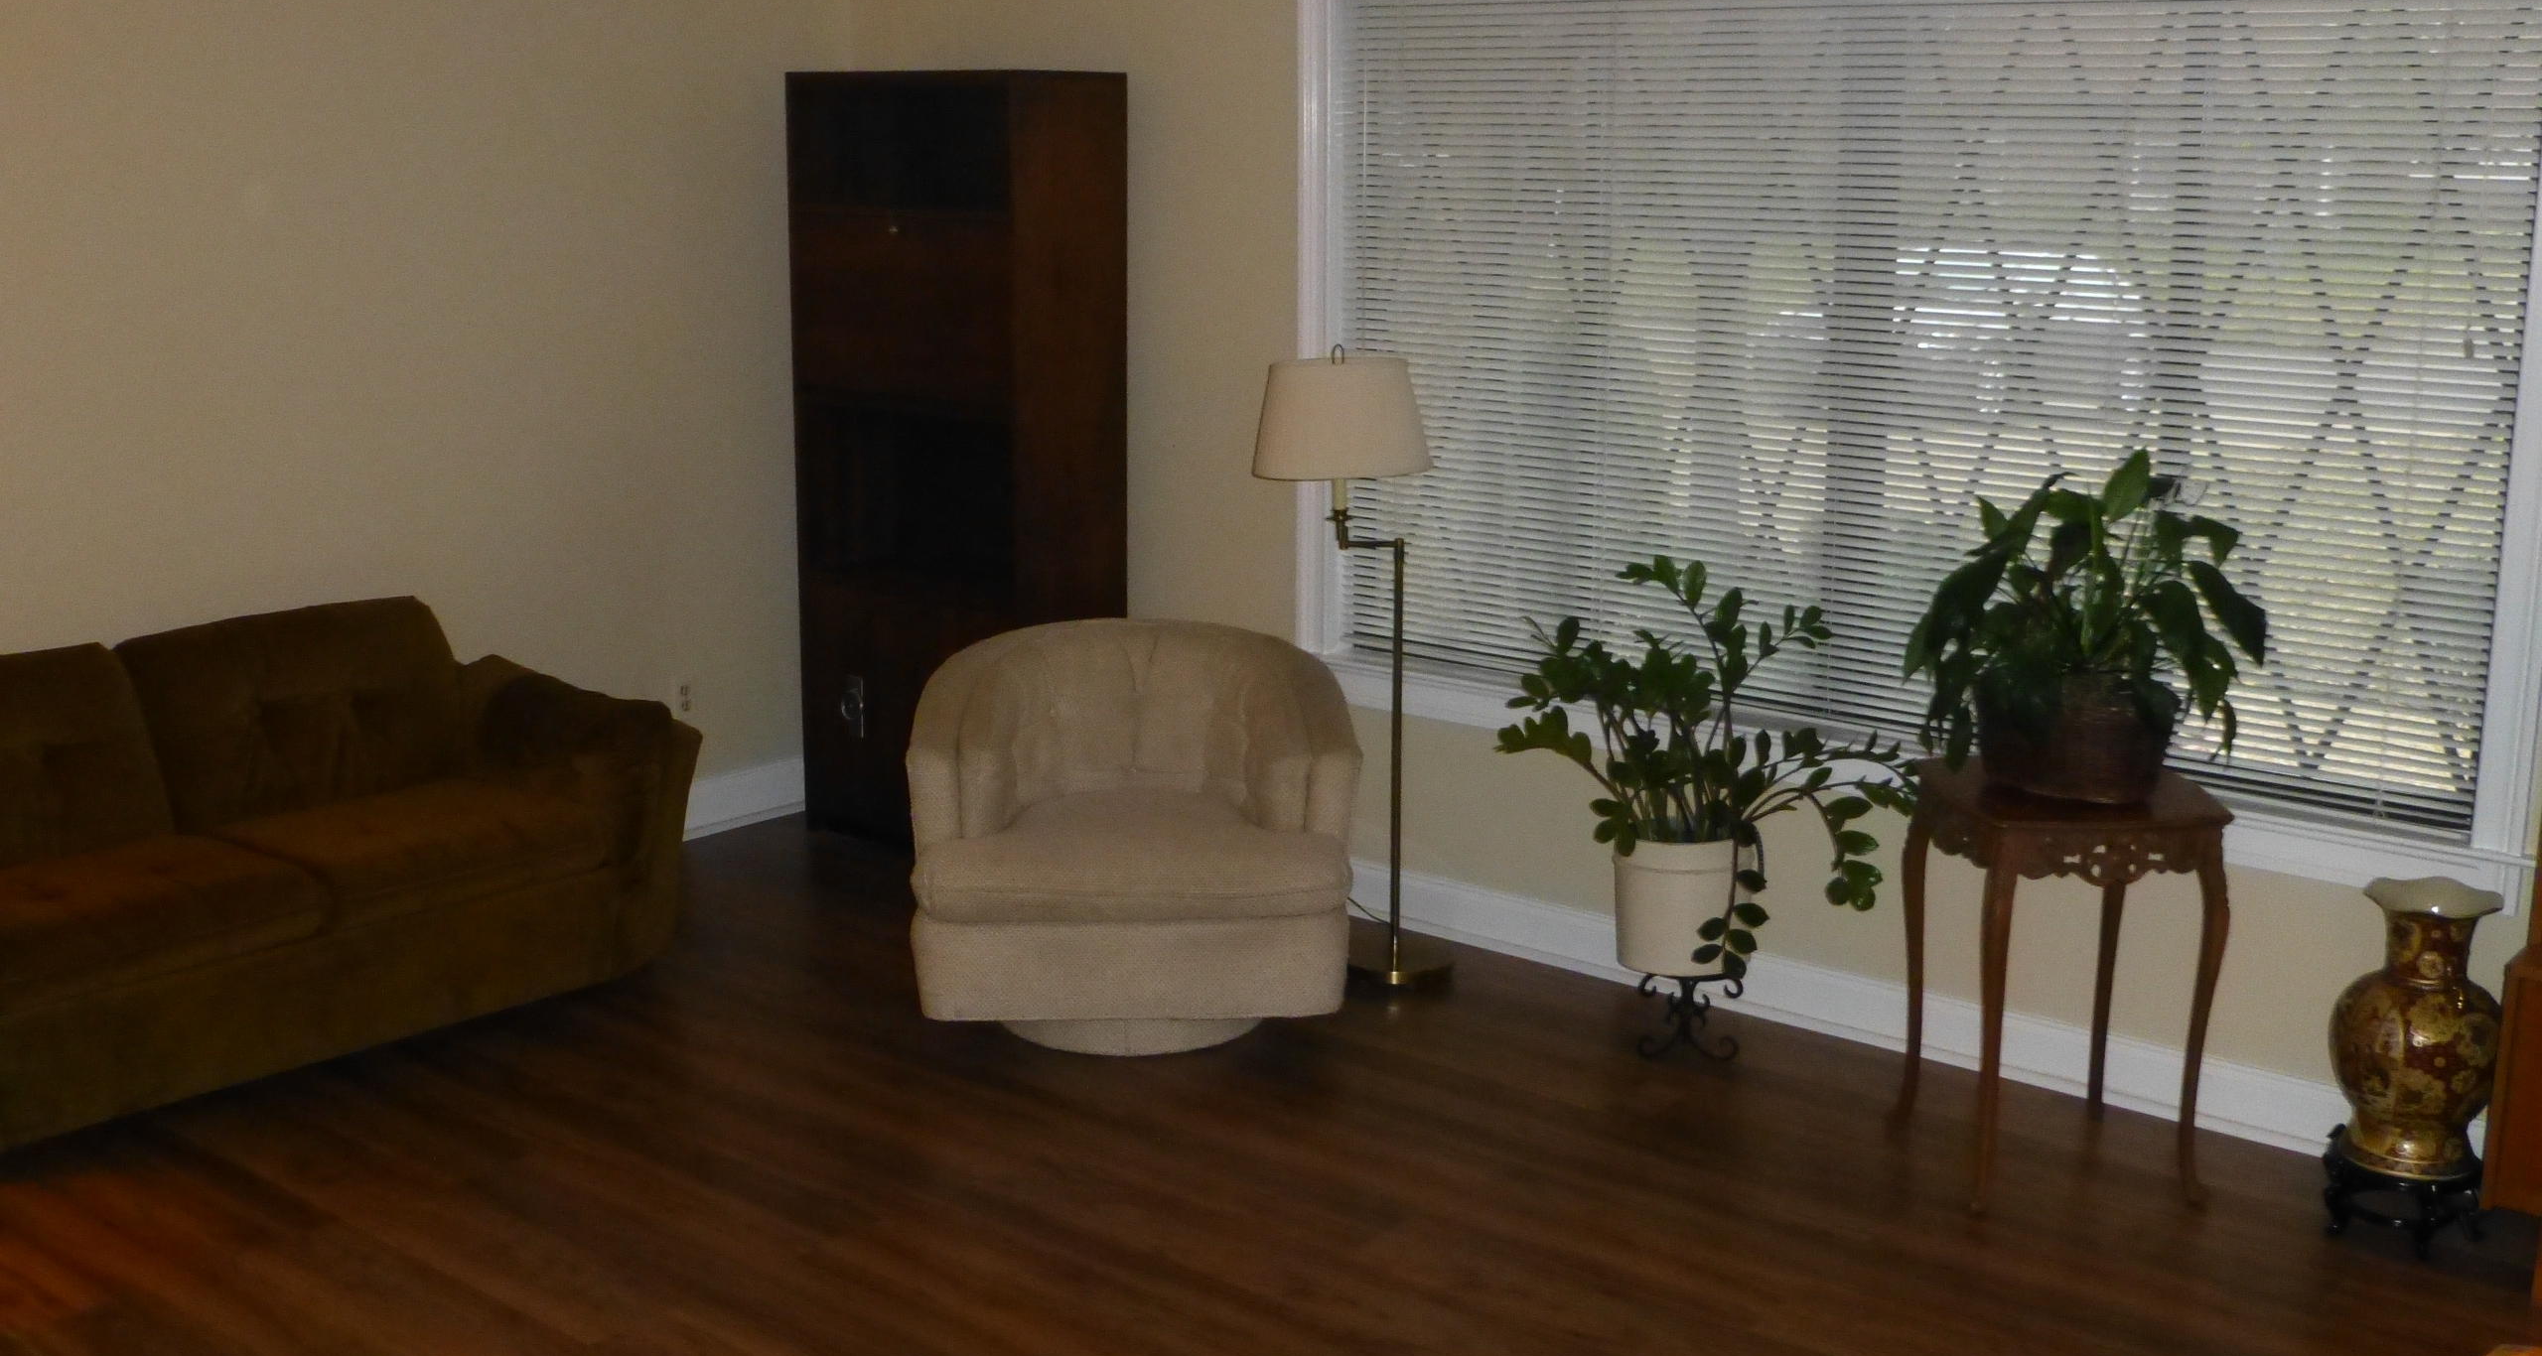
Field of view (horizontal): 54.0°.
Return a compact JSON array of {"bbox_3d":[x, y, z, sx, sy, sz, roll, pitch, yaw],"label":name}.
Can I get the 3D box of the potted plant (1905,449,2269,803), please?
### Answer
[{"bbox_3d":[1.342,-0.098,4.123,0.569,0.565,0.522,4,14,18],"label":"potted plant"}]

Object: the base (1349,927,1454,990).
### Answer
[{"bbox_3d":[0.265,0.602,5.325,0.254,0.026,0.254,1,13,3],"label":"base"}]

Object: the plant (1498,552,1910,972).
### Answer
[{"bbox_3d":[0.814,0.164,4.722,0.779,0.774,0.648,2,13,10],"label":"plant"}]

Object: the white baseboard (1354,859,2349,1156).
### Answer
[{"bbox_3d":[1.004,0.620,5.004,2.430,0.139,0.025,10,17,38],"label":"white baseboard"}]

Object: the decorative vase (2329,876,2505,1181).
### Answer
[{"bbox_3d":[1.845,0.557,4.019,0.257,0.450,0.257,6,14,25],"label":"decorative vase"}]

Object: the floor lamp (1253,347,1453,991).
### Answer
[{"bbox_3d":[0.179,-0.027,5.184,0.427,1.314,0.360,1,13,3],"label":"floor lamp"}]

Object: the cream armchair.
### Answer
[{"bbox_3d":[-0.287,0.306,5.036,0.850,0.731,0.747,-1,13,-3],"label":"cream armchair"}]

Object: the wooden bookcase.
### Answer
[{"bbox_3d":[-0.760,-0.494,5.986,0.743,1.861,0.342,10,17,38],"label":"wooden bookcase"}]

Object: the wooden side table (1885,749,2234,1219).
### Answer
[{"bbox_3d":[1.331,0.514,4.252,0.396,0.684,0.396,-1,13,-6],"label":"wooden side table"}]

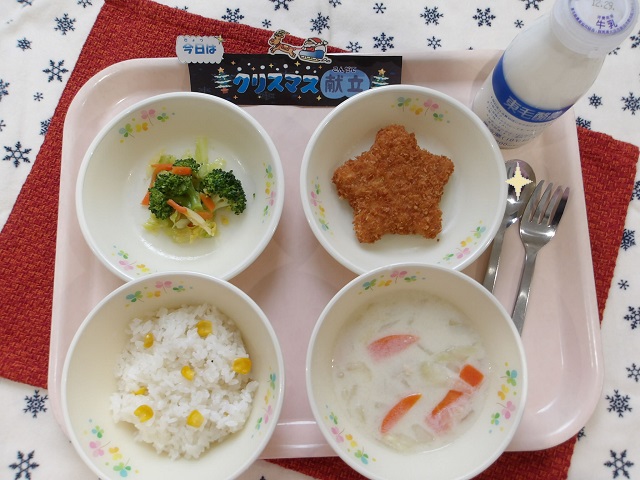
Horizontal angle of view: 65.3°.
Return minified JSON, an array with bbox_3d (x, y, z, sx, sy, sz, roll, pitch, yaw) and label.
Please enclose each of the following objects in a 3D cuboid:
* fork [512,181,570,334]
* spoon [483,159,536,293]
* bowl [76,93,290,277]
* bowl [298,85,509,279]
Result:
[{"bbox_3d":[0.150,0.038,0.363,0.026,0.020,0.170,18,81,3],"label":"fork"},{"bbox_3d":[0.126,0.019,0.365,0.036,0.021,0.170,15,81,2],"label":"spoon"},{"bbox_3d":[-0.095,-0.031,0.362,0.142,0.044,0.142,0,80,0],"label":"bowl"},{"bbox_3d":[0.057,-0.036,0.362,0.142,0.044,0.142,0,80,0],"label":"bowl"}]

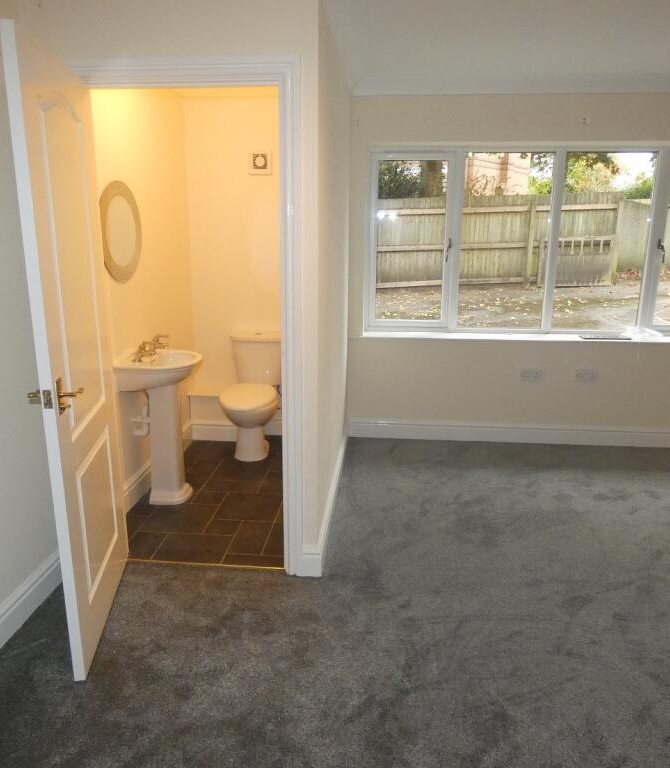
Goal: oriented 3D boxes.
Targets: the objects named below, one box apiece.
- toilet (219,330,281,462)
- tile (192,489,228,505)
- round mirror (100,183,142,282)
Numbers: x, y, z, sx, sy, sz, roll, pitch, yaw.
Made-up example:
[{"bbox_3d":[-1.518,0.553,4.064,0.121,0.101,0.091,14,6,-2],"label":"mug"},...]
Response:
[{"bbox_3d":[-0.557,0.092,4.026,0.400,0.785,0.710,2,14,4],"label":"toilet"},{"bbox_3d":[-0.718,0.657,3.399,0.166,0.010,0.166,2,14,4],"label":"tile"},{"bbox_3d":[-1.101,-0.783,3.049,0.025,0.500,0.500,2,14,4],"label":"round mirror"}]

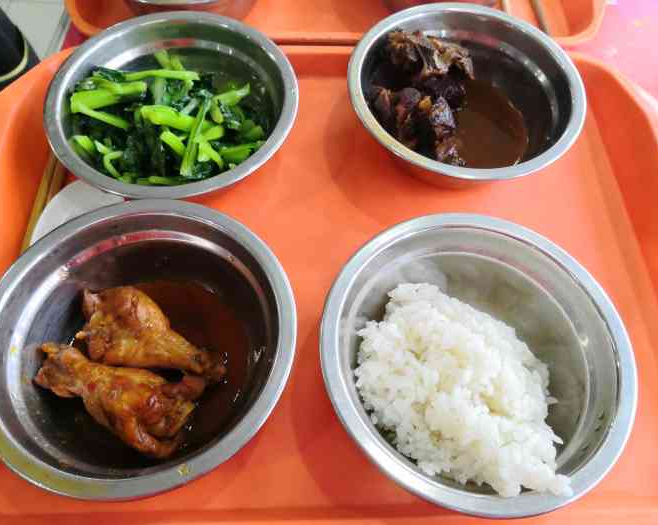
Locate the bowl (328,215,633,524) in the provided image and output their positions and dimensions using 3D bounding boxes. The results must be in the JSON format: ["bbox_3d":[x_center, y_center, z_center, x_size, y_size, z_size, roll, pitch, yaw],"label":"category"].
[{"bbox_3d":[0.064,0.047,0.259,0.135,0.054,0.135,1,62,-1],"label":"bowl"}]

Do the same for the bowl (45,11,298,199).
[{"bbox_3d":[-0.085,-0.078,0.319,0.135,0.054,0.135,0,62,-2],"label":"bowl"}]

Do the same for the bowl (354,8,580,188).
[{"bbox_3d":[0.076,-0.090,0.332,0.135,0.054,0.135,1,62,-1],"label":"bowl"}]

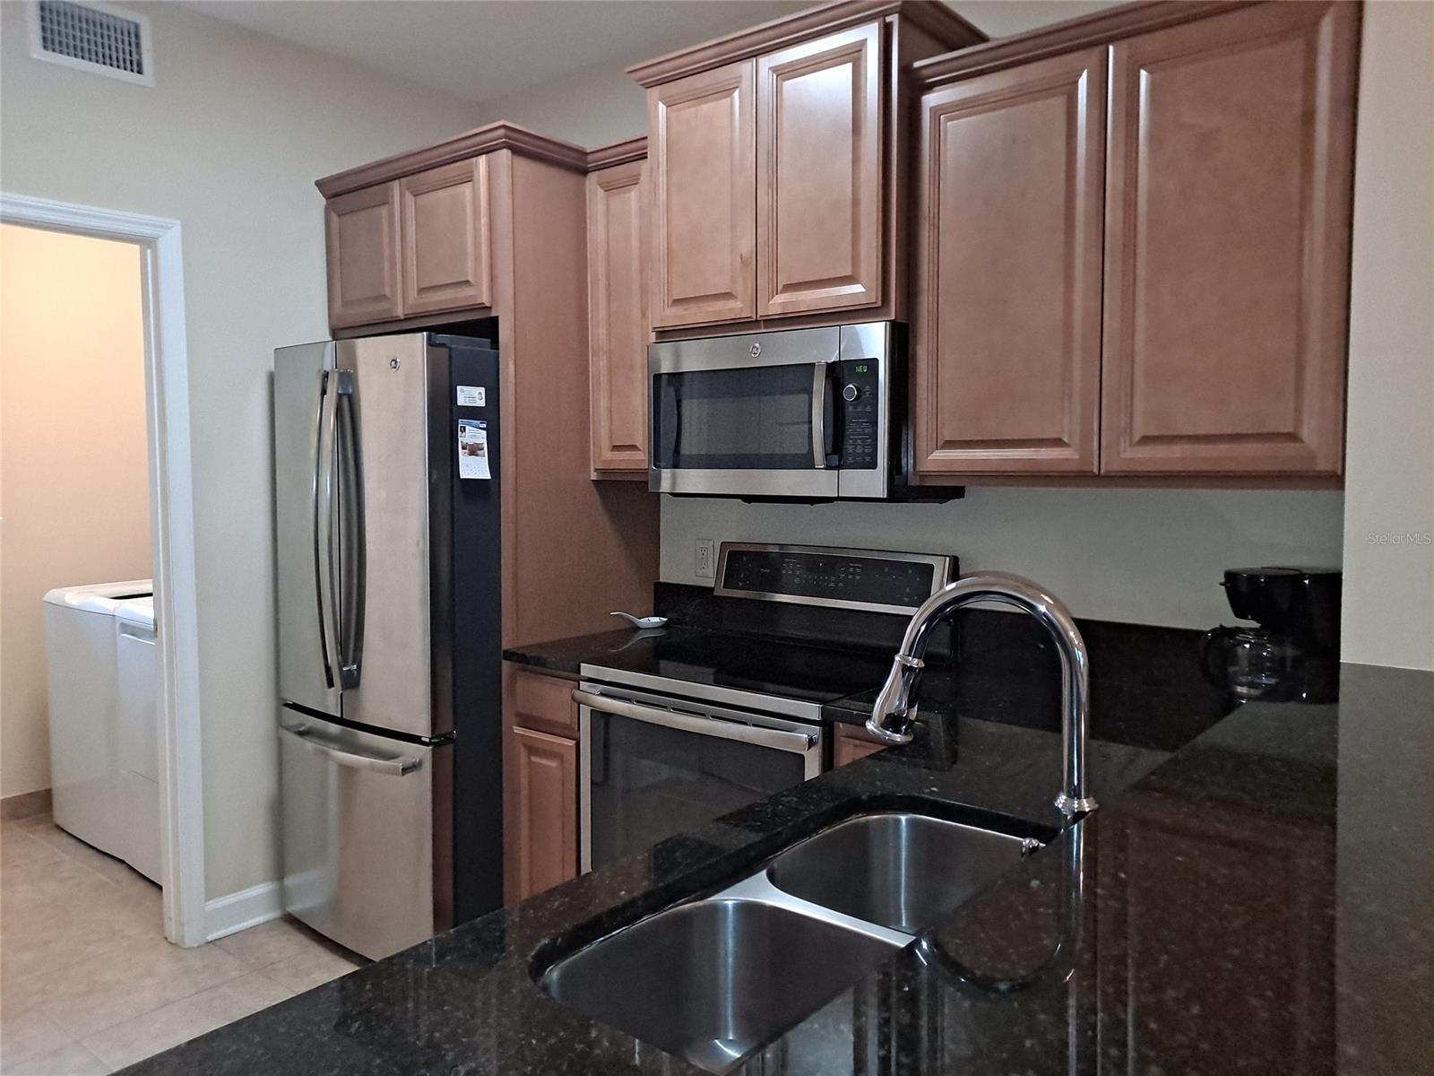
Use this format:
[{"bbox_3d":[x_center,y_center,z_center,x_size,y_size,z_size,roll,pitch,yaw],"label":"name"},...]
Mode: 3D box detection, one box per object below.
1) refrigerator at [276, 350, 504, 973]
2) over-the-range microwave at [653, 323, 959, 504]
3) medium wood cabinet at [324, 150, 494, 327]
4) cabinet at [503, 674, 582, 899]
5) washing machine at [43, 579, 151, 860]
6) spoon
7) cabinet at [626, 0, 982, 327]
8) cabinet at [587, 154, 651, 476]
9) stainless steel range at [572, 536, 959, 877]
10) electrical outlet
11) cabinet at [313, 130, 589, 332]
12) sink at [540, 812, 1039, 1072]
[{"bbox_3d":[-0.842,0.311,3.352,0.752,1.785,0.820,3,5,38],"label":"refrigerator"},{"bbox_3d":[0.220,-0.325,2.824,0.755,0.413,0.400,3,5,38],"label":"over-the-range microwave"},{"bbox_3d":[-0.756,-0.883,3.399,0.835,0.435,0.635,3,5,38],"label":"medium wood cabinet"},{"bbox_3d":[-0.271,0.783,3.134,0.305,0.880,0.630,3,5,38],"label":"cabinet"},{"bbox_3d":[-2.183,0.639,4.225,0.680,1.020,0.690,3,5,38],"label":"washing machine"},{"bbox_3d":[-0.233,0.265,3.307,0.210,0.055,0.050,-2,5,-31],"label":"spoon"},{"bbox_3d":[0.218,-0.894,2.770,0.840,0.711,0.430,3,5,38],"label":"cabinet"},{"bbox_3d":[-0.173,-0.636,3.154,0.300,0.921,0.335,3,5,38],"label":"cabinet"},{"bbox_3d":[0.121,0.648,2.761,0.757,1.200,0.680,3,5,38],"label":"stainless steel range"},{"bbox_3d":[-0.038,0.068,3.301,0.073,0.122,0.010,3,5,38],"label":"electrical outlet"},{"bbox_3d":[-0.726,-0.905,3.358,0.930,0.495,0.660,3,5,38],"label":"cabinet"},{"bbox_3d":[0.167,0.569,1.276,0.415,0.206,0.805,3,5,38],"label":"sink"}]

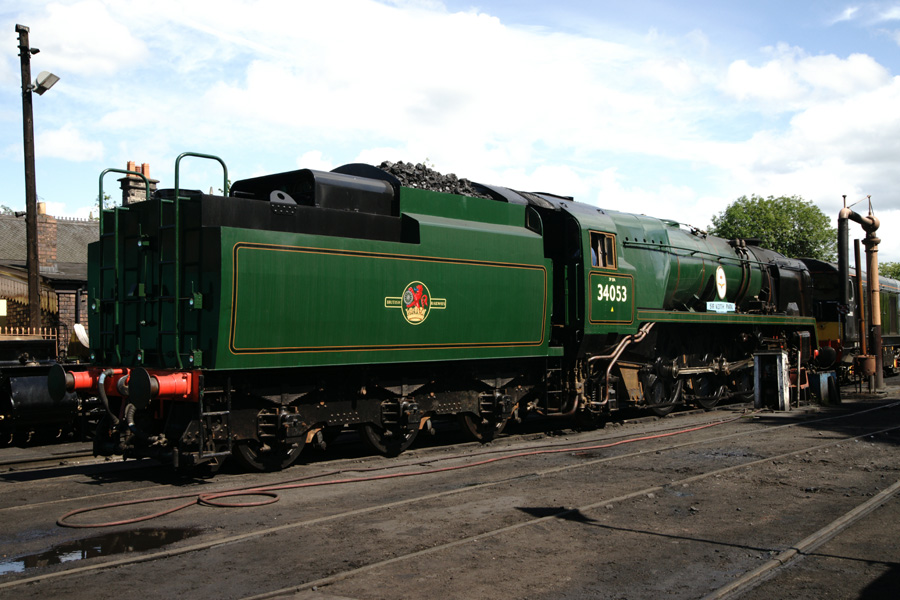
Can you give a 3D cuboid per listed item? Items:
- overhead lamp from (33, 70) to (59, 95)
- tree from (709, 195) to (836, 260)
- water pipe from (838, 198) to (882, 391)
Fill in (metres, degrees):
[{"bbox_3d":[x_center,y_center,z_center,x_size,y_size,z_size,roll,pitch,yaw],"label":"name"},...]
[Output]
[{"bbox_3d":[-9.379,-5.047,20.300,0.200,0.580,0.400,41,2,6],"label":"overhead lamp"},{"bbox_3d":[20.713,-1.504,56.220,8.400,10.472,8.200,-2,-3,20],"label":"tree"},{"bbox_3d":[11.187,-0.183,23.629,0.500,5.250,2.850,-3,-3,41],"label":"water pipe"}]

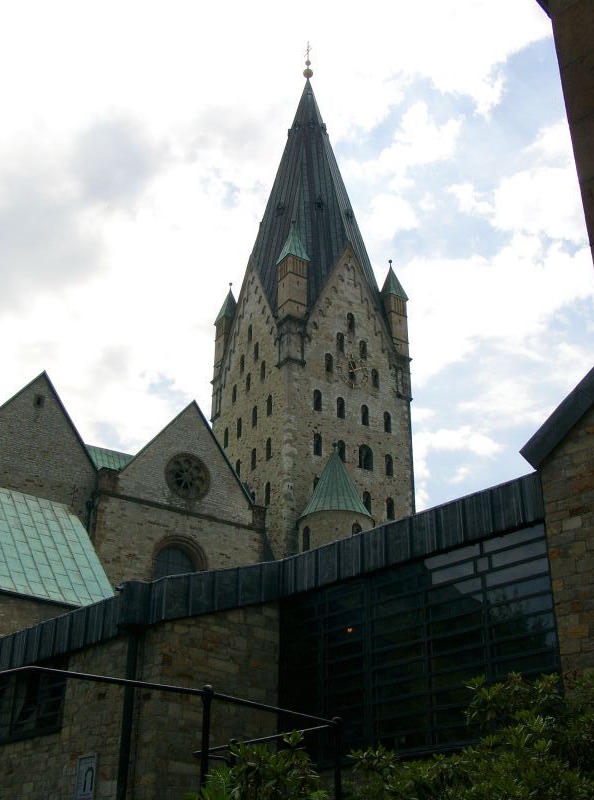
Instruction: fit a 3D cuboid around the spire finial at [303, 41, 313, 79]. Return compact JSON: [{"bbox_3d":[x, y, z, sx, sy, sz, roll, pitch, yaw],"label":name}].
[{"bbox_3d":[1.420,-41.060,116.990,1.200,6.400,1.700,17,-33,-28],"label":"spire finial"}]

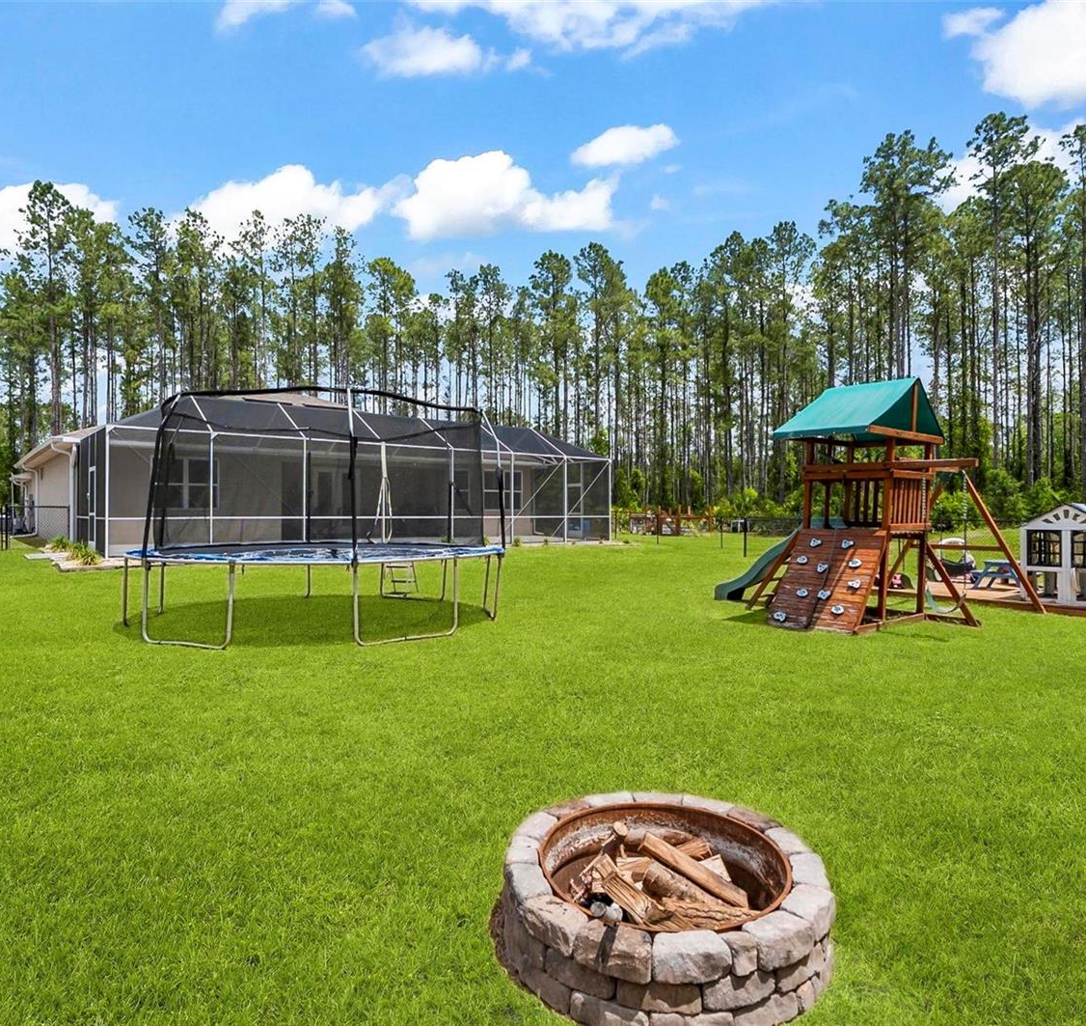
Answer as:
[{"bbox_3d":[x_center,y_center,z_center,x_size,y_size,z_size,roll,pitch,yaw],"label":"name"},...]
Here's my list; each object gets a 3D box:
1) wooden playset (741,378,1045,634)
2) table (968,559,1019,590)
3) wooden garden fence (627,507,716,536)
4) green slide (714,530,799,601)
[{"bbox_3d":[4.807,-0.127,9.902,4.100,3.150,3.350,0,0,-39],"label":"wooden playset"},{"bbox_3d":[8.175,1.097,12.092,0.880,0.490,0.870,0,0,-39],"label":"table"},{"bbox_3d":[7.000,0.380,37.600,2.600,1.600,3.600,0,0,-38],"label":"wooden garden fence"},{"bbox_3d":[3.708,0.772,10.748,0.550,1.360,2.150,0,0,-39],"label":"green slide"}]

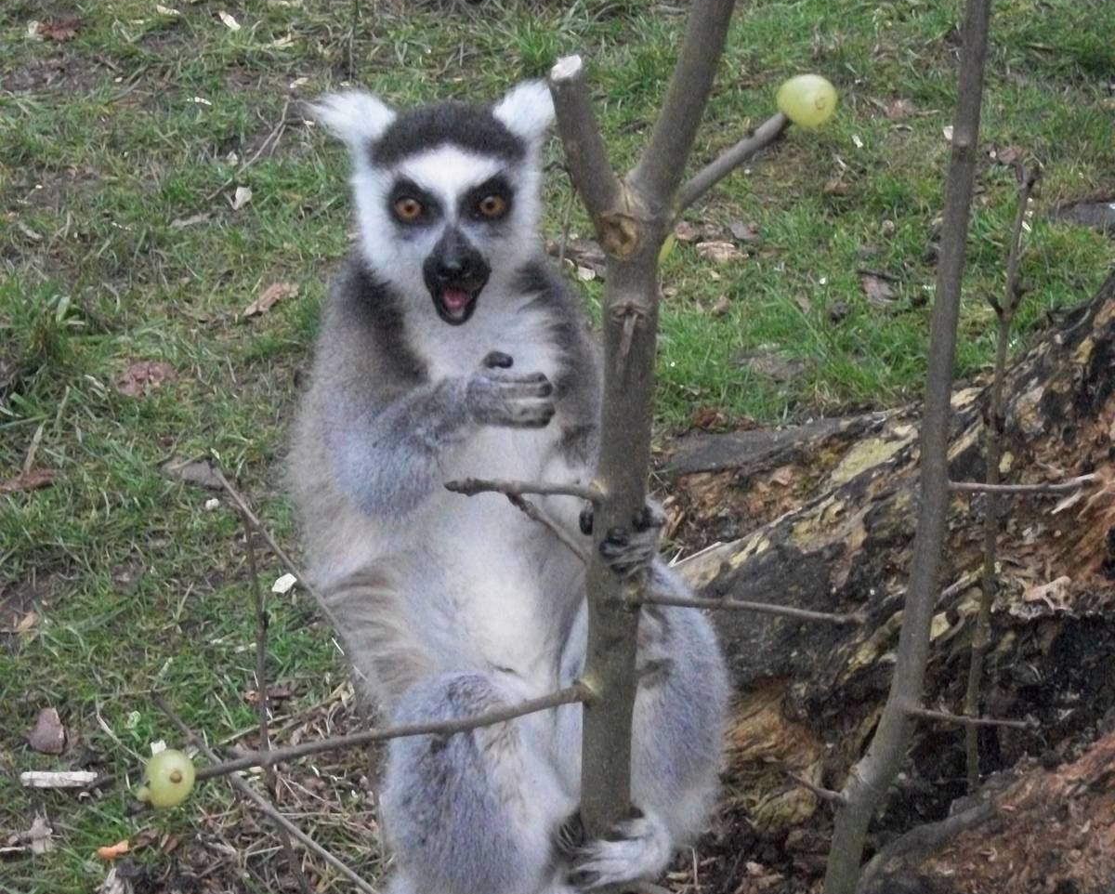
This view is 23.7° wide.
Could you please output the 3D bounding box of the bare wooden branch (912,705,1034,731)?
[{"bbox_3d":[0.213,0.139,1.365,0.066,0.008,0.009,8,25,-9],"label":"bare wooden branch"}]

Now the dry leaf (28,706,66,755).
[{"bbox_3d":[-0.338,0.188,1.765,0.024,0.015,0.040,0,28,0],"label":"dry leaf"}]

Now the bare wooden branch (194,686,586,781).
[{"bbox_3d":[-0.068,0.121,1.135,0.186,0.014,0.014,-8,28,-29],"label":"bare wooden branch"}]

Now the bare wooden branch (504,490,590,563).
[{"bbox_3d":[-0.004,0.035,1.143,0.008,0.051,0.008,-43,30,9],"label":"bare wooden branch"}]

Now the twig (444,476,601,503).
[{"bbox_3d":[-0.015,0.019,1.215,0.072,0.011,0.011,2,26,-8],"label":"twig"}]

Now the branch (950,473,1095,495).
[{"bbox_3d":[0.233,0.017,1.330,0.079,0.009,0.009,-2,26,-15],"label":"branch"}]

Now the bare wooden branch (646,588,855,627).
[{"bbox_3d":[0.090,0.075,1.245,0.102,0.010,0.010,6,27,6],"label":"bare wooden branch"}]

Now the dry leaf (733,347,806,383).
[{"bbox_3d":[0.182,-0.071,2.298,0.062,0.015,0.050,0,27,0],"label":"dry leaf"}]

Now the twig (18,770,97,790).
[{"bbox_3d":[-0.341,0.227,1.820,0.053,0.008,0.009,0,32,0],"label":"twig"}]

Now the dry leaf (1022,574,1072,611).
[{"bbox_3d":[0.305,0.091,1.660,0.033,0.016,0.020,0,27,0],"label":"dry leaf"}]

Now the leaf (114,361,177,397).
[{"bbox_3d":[-0.344,-0.058,2.229,0.052,0.016,0.046,0,28,0],"label":"leaf"}]

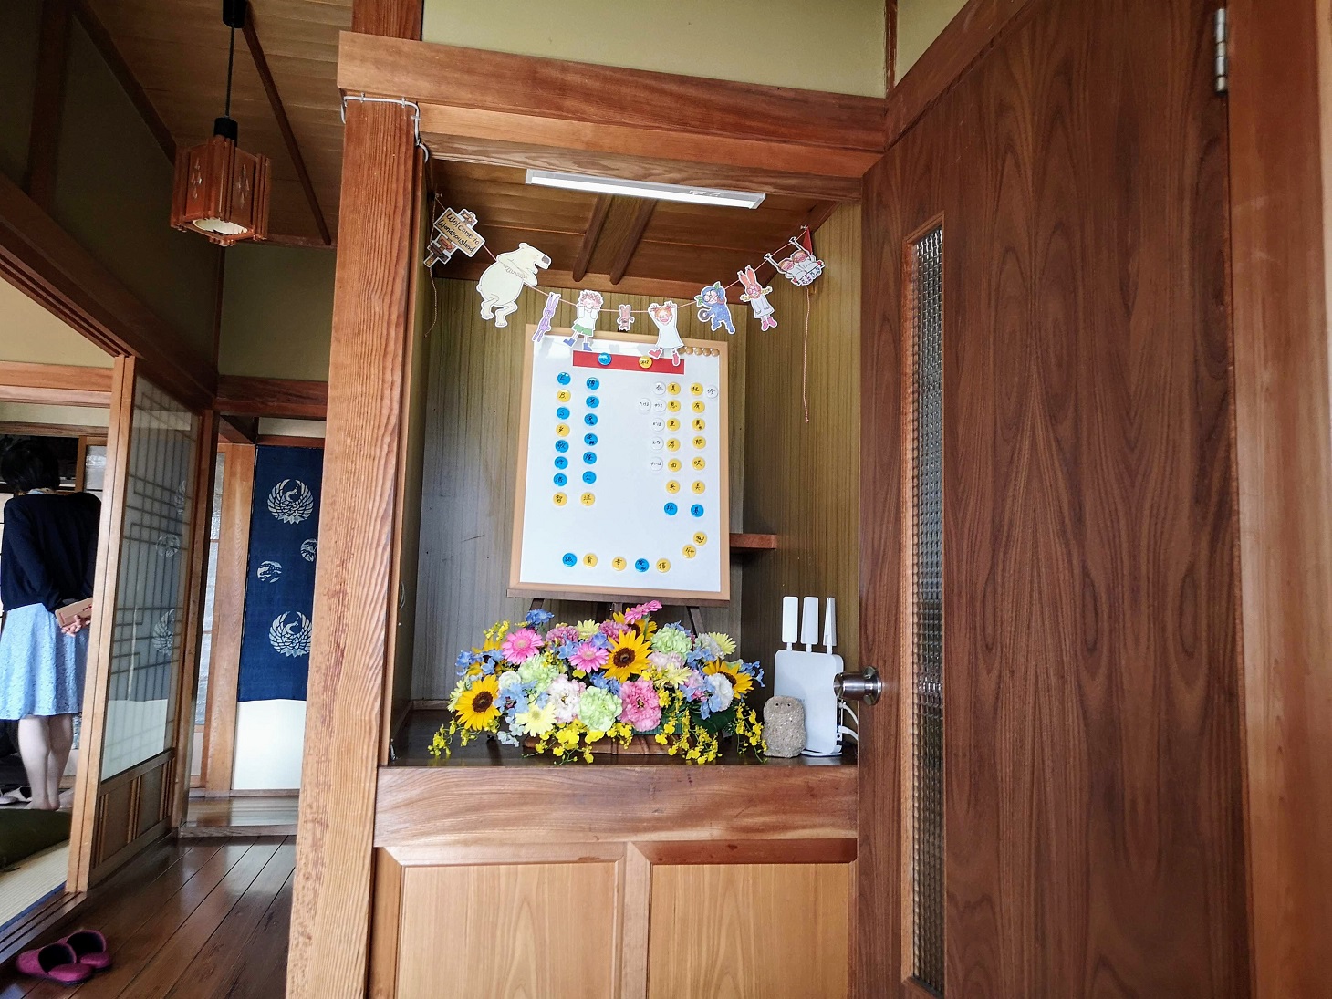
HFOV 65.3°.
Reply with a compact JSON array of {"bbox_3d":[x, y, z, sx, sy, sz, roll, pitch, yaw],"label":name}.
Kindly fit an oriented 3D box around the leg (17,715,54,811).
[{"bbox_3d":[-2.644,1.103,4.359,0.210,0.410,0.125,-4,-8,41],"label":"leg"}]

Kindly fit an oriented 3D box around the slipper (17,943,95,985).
[{"bbox_3d":[-1.537,1.146,2.615,0.250,0.085,0.095,-1,-7,26],"label":"slipper"}]

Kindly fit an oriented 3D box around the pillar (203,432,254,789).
[{"bbox_3d":[-2.229,0.584,5.347,0.125,1.762,0.125,3,-6,-11],"label":"pillar"}]

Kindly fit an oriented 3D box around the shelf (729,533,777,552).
[{"bbox_3d":[0.065,0.112,2.661,0.360,0.033,0.310,3,-6,-11],"label":"shelf"}]

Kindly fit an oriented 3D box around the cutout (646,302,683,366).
[{"bbox_3d":[-0.002,-0.355,2.220,0.073,0.128,0.004,3,-6,-11],"label":"cutout"}]

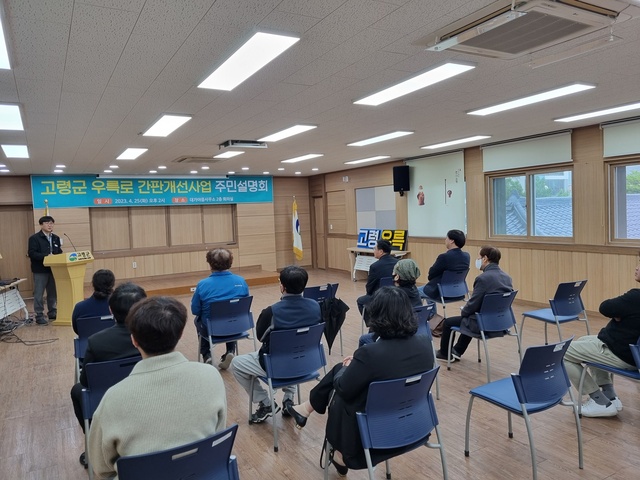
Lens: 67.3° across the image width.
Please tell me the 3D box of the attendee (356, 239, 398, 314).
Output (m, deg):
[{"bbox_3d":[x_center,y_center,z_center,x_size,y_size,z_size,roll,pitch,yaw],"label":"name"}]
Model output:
[{"bbox_3d":[0.681,0.592,5.702,0.520,1.220,0.710,-4,3,-36],"label":"attendee"}]

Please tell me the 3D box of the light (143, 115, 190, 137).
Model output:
[{"bbox_3d":[-1.696,-1.265,5.281,0.284,0.050,1.240,-4,3,-30],"label":"light"}]

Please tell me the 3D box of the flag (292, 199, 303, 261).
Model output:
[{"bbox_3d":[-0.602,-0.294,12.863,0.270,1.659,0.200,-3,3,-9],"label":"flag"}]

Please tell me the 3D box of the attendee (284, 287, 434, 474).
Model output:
[{"bbox_3d":[0.176,0.783,2.552,0.500,1.180,0.940,-4,3,-36],"label":"attendee"}]

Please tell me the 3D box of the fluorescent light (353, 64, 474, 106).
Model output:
[{"bbox_3d":[0.731,-1.304,4.029,0.284,0.050,1.240,-4,3,-30],"label":"fluorescent light"}]

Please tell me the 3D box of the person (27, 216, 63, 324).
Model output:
[{"bbox_3d":[-4.376,0.464,7.709,0.400,1.700,0.510,-1,3,22],"label":"person"}]

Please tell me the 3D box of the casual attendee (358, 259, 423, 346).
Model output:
[{"bbox_3d":[0.533,0.713,3.977,0.520,1.155,0.700,-4,3,-34],"label":"casual attendee"}]

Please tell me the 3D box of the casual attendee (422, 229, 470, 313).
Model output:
[{"bbox_3d":[1.637,0.516,6.573,0.570,1.300,0.680,-4,4,-35],"label":"casual attendee"}]

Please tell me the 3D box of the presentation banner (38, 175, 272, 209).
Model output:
[{"bbox_3d":[-3.755,-1.206,11.772,5.670,0.720,0.020,-4,4,-29],"label":"presentation banner"}]

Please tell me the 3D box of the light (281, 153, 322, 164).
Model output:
[{"bbox_3d":[-0.328,-1.529,8.957,0.280,0.050,1.250,-4,4,-29],"label":"light"}]

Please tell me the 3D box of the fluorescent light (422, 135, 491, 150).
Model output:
[{"bbox_3d":[2.110,-1.542,7.550,0.280,0.050,1.250,-4,4,-29],"label":"fluorescent light"}]

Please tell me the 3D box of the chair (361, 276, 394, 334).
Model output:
[{"bbox_3d":[0.830,0.827,6.063,0.490,0.800,0.530,-4,4,-29],"label":"chair"}]

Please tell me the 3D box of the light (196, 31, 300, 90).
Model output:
[{"bbox_3d":[-0.541,-1.199,3.340,0.310,0.050,1.240,-4,3,-30],"label":"light"}]

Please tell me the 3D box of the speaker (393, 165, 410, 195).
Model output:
[{"bbox_3d":[1.623,-1.209,9.540,0.320,0.500,0.300,-1,3,19],"label":"speaker"}]

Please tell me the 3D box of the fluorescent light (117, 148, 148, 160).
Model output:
[{"bbox_3d":[-2.824,-1.312,7.242,0.284,0.050,1.240,-4,3,-30],"label":"fluorescent light"}]

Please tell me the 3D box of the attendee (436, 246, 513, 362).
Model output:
[{"bbox_3d":[1.503,0.657,4.788,0.530,1.230,0.800,-4,4,-35],"label":"attendee"}]

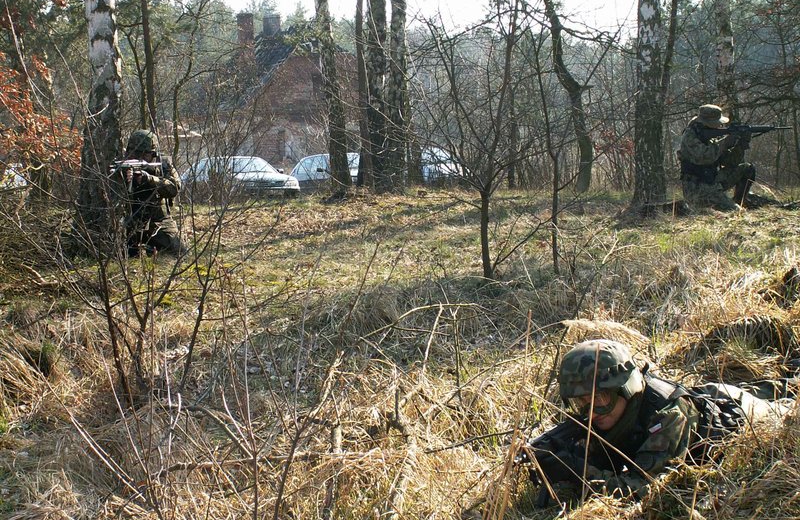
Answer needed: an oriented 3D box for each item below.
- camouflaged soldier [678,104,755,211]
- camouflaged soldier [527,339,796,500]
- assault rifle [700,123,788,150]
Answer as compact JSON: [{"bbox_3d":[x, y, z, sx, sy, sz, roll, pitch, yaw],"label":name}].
[{"bbox_3d":[3.445,-1.110,17.600,0.840,1.170,0.580,0,5,-4],"label":"camouflaged soldier"},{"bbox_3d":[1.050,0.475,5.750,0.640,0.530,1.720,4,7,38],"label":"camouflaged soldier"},{"bbox_3d":[3.740,-1.330,17.500,1.000,0.280,0.070,0,5,-2],"label":"assault rifle"}]

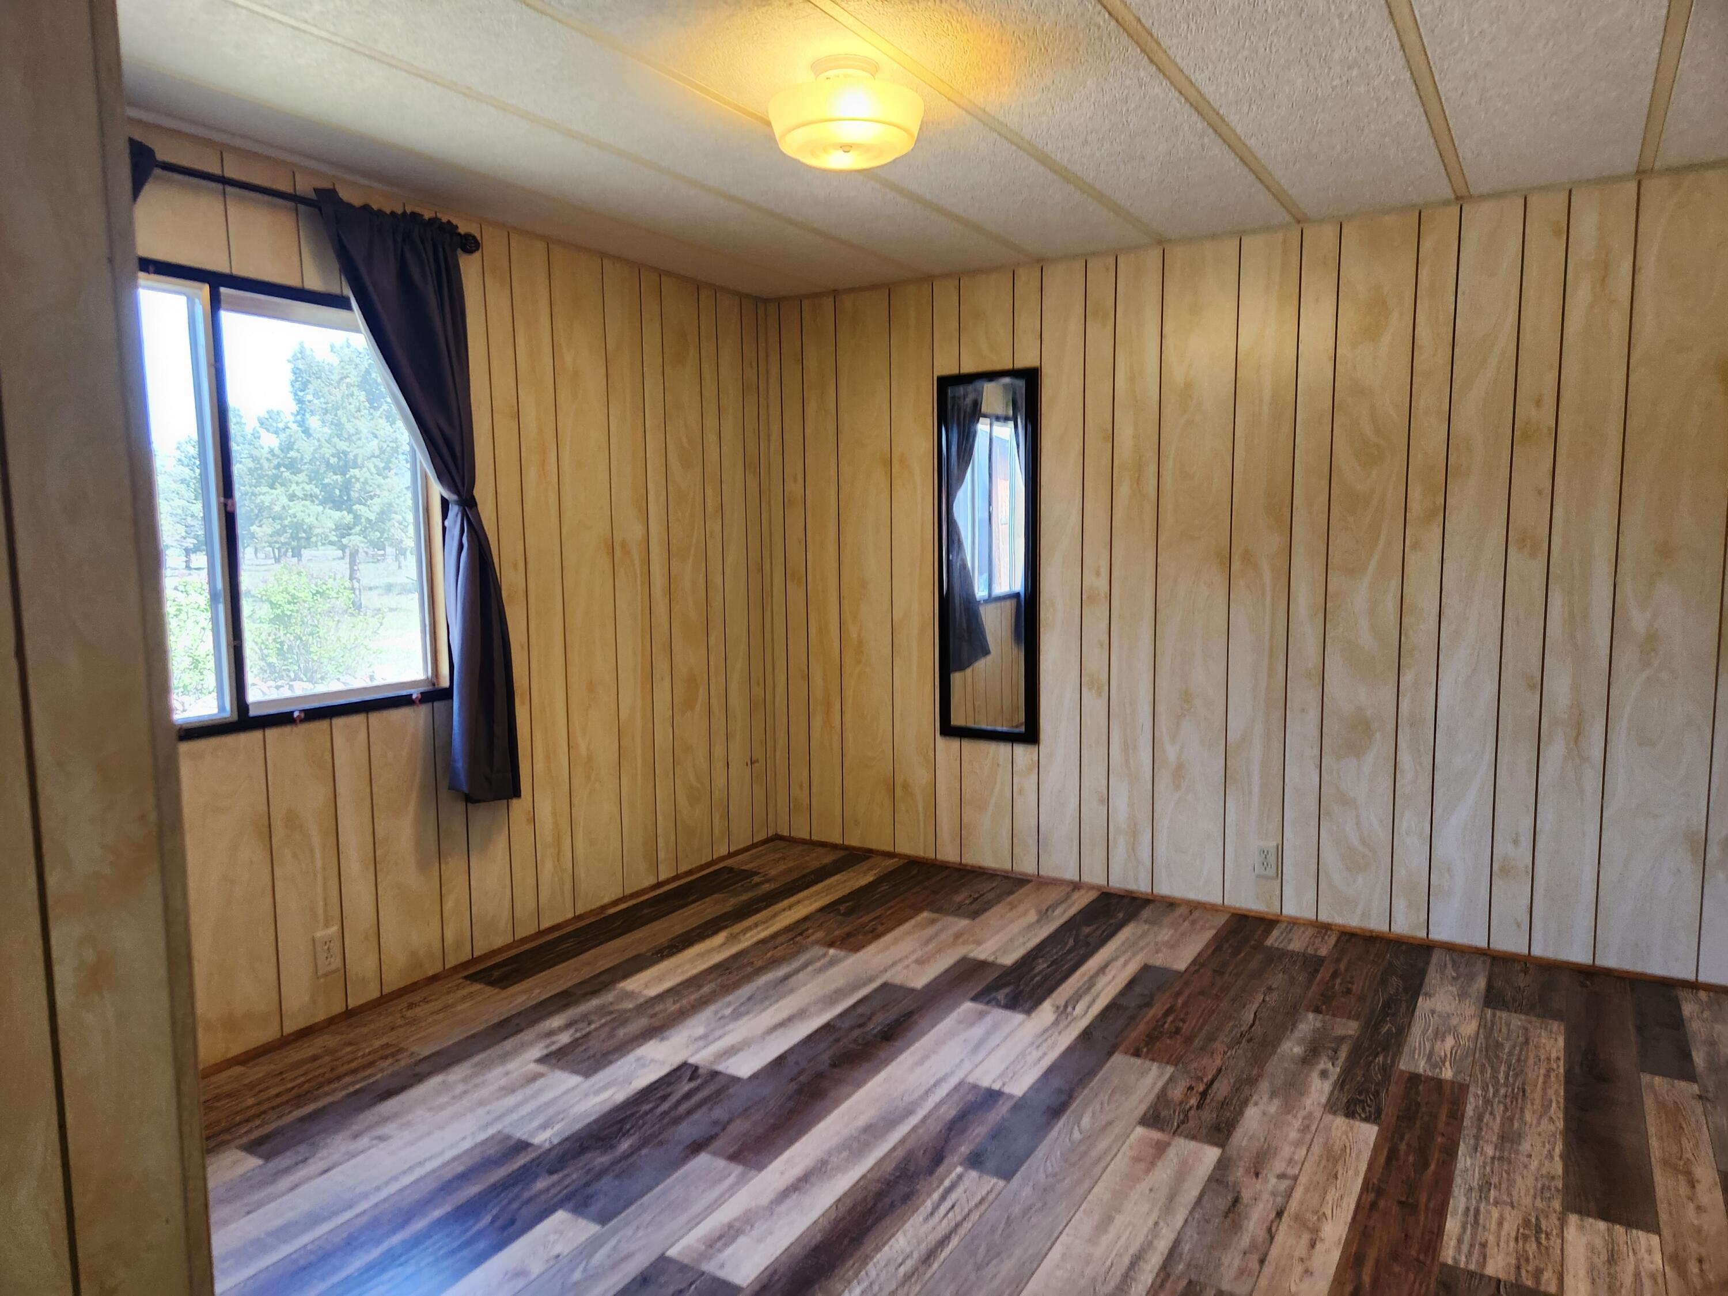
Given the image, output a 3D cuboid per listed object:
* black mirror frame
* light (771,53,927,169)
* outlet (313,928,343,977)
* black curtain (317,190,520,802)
[{"bbox_3d":[0.429,-0.310,4.025,0.380,1.283,0.022,3,7,31],"label":"black mirror frame"},{"bbox_3d":[-0.035,-1.037,2.220,0.297,0.159,0.297,-1,6,0],"label":"light"},{"bbox_3d":[-1.370,0.780,2.942,0.008,0.113,0.070,3,7,31],"label":"outlet"},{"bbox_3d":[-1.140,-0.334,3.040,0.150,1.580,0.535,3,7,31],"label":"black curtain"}]

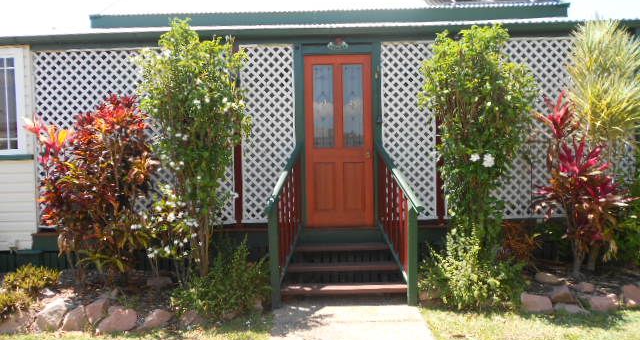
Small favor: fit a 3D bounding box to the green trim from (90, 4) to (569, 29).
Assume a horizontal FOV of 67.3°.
[{"bbox_3d":[0.131,-2.401,7.533,7.460,0.200,0.140,-1,2,1],"label":"green trim"}]

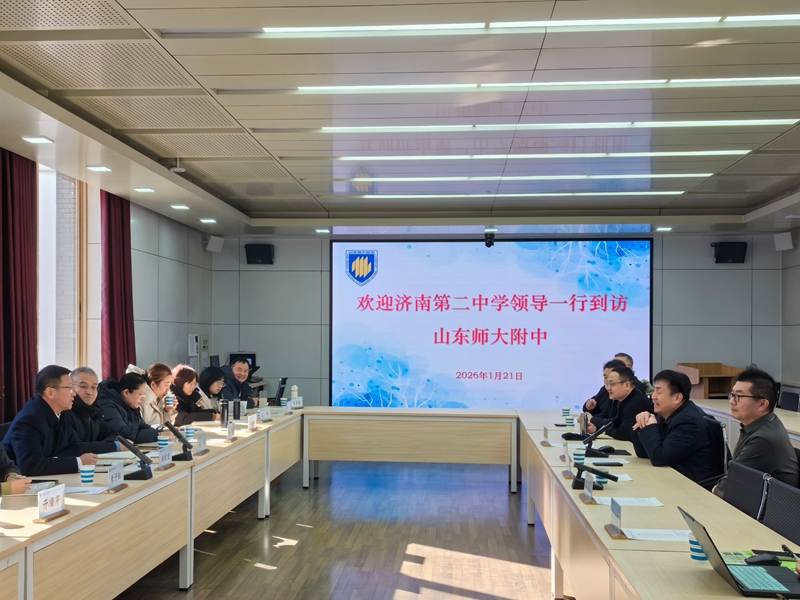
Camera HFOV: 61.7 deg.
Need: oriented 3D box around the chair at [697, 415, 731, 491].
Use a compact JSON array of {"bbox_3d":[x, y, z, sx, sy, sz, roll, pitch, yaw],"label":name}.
[{"bbox_3d":[1.811,1.295,4.444,0.600,0.970,0.560,0,-3,5],"label":"chair"}]

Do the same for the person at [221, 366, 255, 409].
[{"bbox_3d":[-1.767,1.254,6.957,0.720,1.270,0.580,-2,-4,43],"label":"person"}]

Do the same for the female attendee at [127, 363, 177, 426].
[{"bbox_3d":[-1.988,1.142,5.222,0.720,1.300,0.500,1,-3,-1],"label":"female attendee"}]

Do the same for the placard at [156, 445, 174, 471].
[{"bbox_3d":[-1.373,0.924,3.920,0.050,0.122,0.180,0,-3,5],"label":"placard"}]

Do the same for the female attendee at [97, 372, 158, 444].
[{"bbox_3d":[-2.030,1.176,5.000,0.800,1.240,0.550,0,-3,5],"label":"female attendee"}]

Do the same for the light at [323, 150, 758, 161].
[{"bbox_3d":[1.247,-1.302,6.030,3.630,0.060,0.100,0,-3,5],"label":"light"}]

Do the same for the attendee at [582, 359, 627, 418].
[{"bbox_3d":[1.960,1.215,5.970,0.780,1.330,0.550,0,-3,5],"label":"attendee"}]

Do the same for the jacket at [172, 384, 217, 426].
[{"bbox_3d":[-1.807,1.025,5.716,0.550,0.630,0.500,1,-3,-7],"label":"jacket"}]

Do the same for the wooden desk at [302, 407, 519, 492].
[{"bbox_3d":[0.115,1.527,6.920,2.160,0.750,0.600,0,-3,5],"label":"wooden desk"}]

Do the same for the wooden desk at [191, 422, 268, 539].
[{"bbox_3d":[-1.548,1.417,4.910,0.720,0.755,1.600,0,-3,5],"label":"wooden desk"}]

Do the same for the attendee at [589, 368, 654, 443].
[{"bbox_3d":[1.820,1.191,5.300,0.800,1.300,0.560,0,-3,5],"label":"attendee"}]

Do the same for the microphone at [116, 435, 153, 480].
[{"bbox_3d":[-1.442,0.854,3.650,0.187,0.235,0.100,0,-3,5],"label":"microphone"}]

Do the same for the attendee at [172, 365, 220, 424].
[{"bbox_3d":[-1.950,1.228,6.000,0.760,1.250,0.520,0,-3,5],"label":"attendee"}]

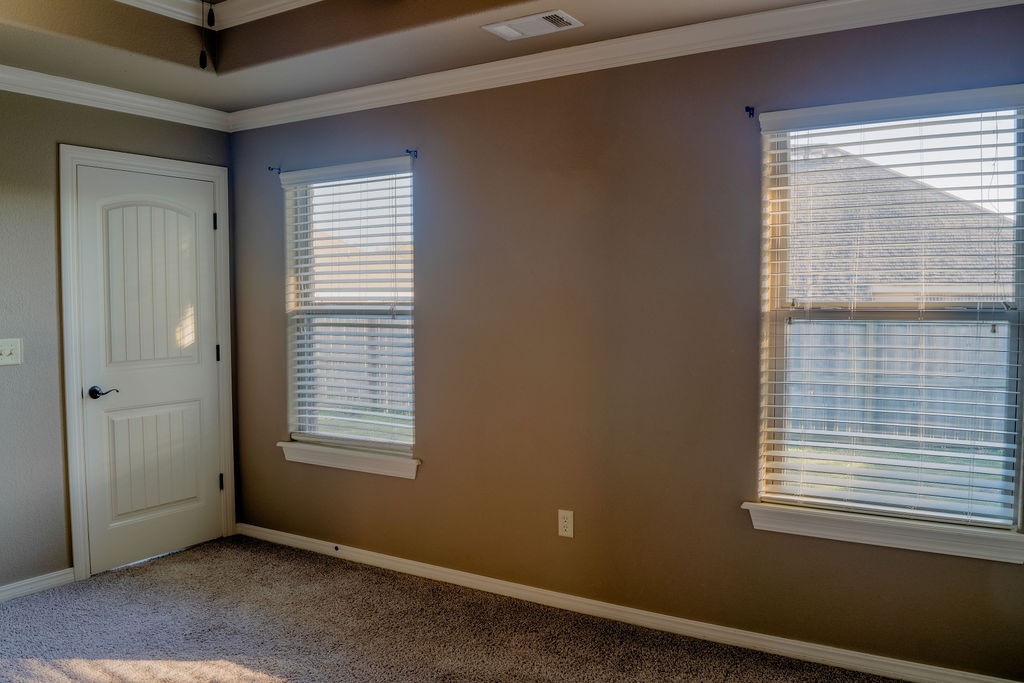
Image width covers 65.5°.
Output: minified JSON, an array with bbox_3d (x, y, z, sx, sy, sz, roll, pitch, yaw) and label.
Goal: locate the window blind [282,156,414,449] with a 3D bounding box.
[{"bbox_3d":[-0.832,-0.168,4.084,0.884,1.451,0.070,2,4,31],"label":"window blind"}]

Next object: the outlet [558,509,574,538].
[{"bbox_3d":[0.234,0.799,3.477,0.069,0.116,0.012,2,4,31],"label":"outlet"}]

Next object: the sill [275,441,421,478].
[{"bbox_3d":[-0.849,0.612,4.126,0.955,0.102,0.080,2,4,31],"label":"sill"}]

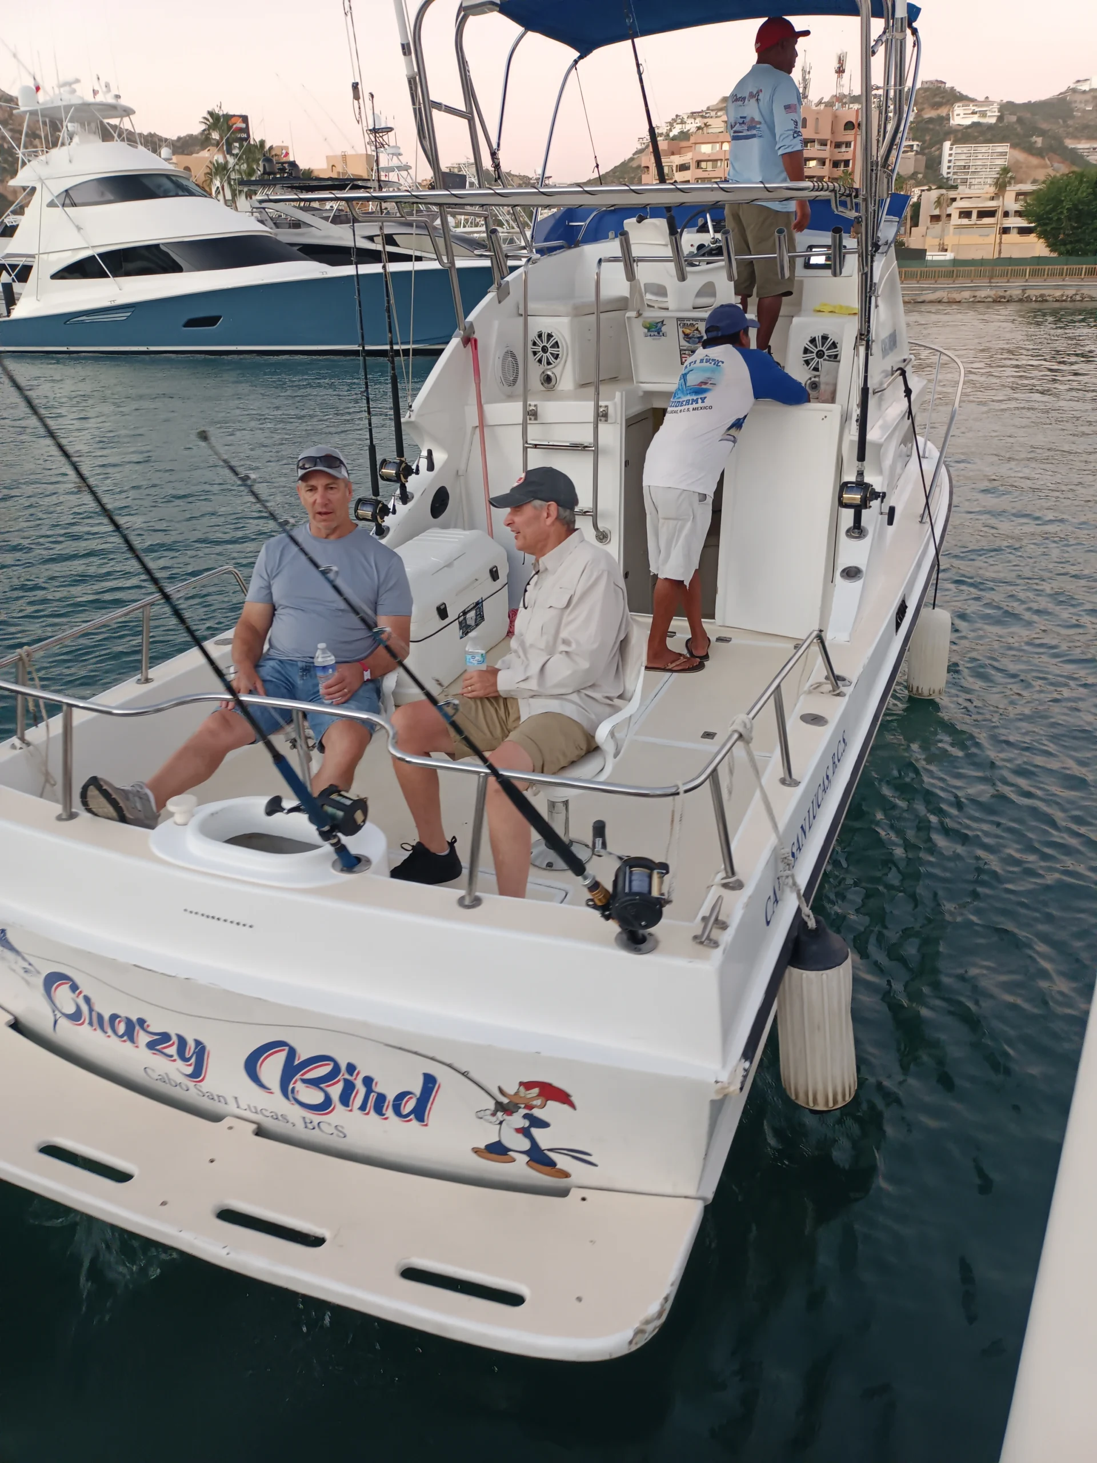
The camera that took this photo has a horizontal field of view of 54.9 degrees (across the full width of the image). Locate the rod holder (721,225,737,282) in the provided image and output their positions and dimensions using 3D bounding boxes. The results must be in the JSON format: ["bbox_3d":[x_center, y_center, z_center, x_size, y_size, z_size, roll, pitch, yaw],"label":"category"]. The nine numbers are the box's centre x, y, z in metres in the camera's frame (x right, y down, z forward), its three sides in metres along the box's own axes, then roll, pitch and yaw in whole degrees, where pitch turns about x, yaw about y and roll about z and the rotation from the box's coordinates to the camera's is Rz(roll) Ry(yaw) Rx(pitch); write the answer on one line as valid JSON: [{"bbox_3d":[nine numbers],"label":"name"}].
[{"bbox_3d":[0.874,-2.293,5.090,0.053,0.270,0.053,2,51,21],"label":"rod holder"}]

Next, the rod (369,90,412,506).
[{"bbox_3d":[-0.559,-1.424,3.739,0.140,1.454,0.120,-2,24,0],"label":"rod"}]

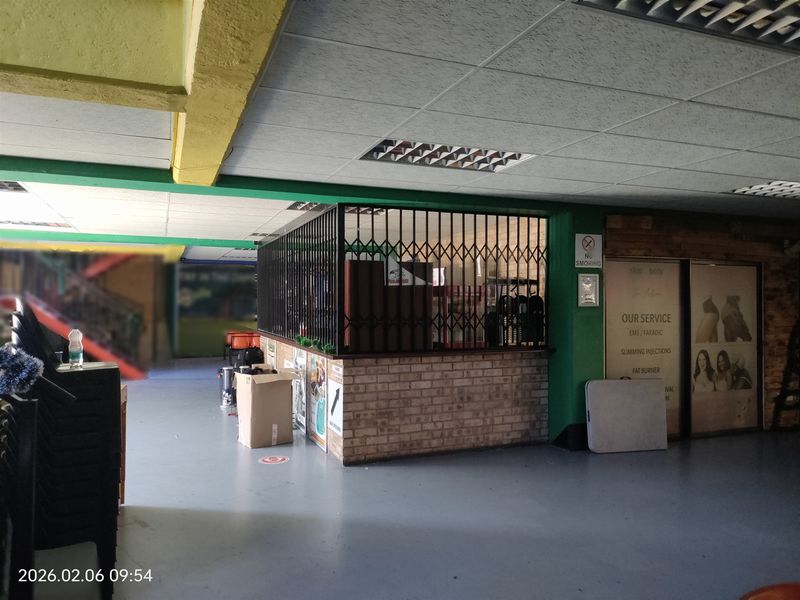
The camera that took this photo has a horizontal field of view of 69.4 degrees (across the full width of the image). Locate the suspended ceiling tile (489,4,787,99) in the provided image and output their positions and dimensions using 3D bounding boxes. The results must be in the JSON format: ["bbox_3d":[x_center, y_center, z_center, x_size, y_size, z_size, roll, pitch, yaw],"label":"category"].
[{"bbox_3d":[1.014,-1.017,2.436,1.194,0.018,0.594,0,0,-22],"label":"suspended ceiling tile"}]

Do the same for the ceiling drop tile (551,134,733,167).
[{"bbox_3d":[1.662,-1.013,3.958,1.183,0.018,0.589,0,0,-22],"label":"ceiling drop tile"}]

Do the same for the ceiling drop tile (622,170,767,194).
[{"bbox_3d":[2.541,-1.017,4.954,1.183,0.018,0.589,0,0,-22],"label":"ceiling drop tile"}]

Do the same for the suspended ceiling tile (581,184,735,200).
[{"bbox_3d":[2.319,-1.017,5.505,1.183,0.018,0.589,0,0,-22],"label":"suspended ceiling tile"}]

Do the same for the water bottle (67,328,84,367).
[{"bbox_3d":[-1.664,0.246,2.970,0.073,0.194,0.073,0,0,-22],"label":"water bottle"}]

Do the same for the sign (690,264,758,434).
[{"bbox_3d":[3.895,0.579,6.911,1.115,1.977,0.020,0,0,-22],"label":"sign"}]

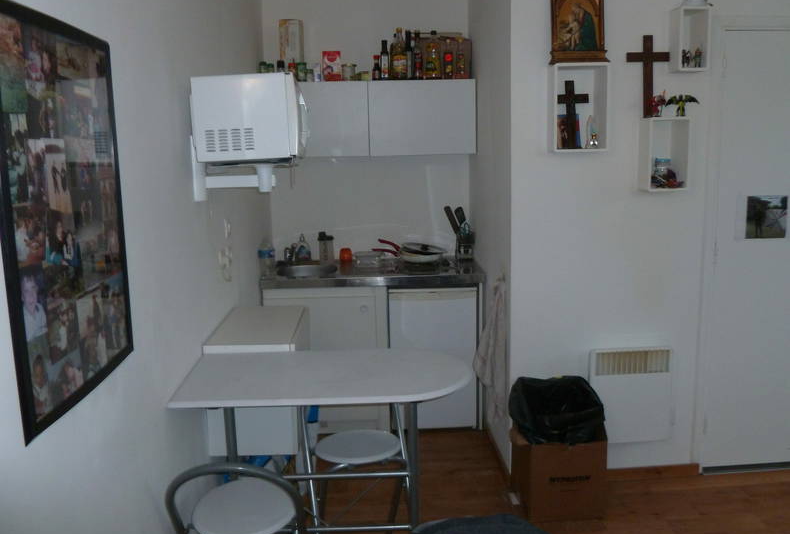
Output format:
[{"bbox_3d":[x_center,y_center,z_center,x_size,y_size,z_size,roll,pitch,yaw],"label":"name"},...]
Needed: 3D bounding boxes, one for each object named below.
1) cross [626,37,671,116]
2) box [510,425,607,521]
[{"bbox_3d":[1.099,-0.826,2.780,0.192,0.348,0.022,-2,9,-3],"label":"cross"},{"bbox_3d":[0.709,0.866,2.791,0.320,0.355,0.275,-2,9,-4],"label":"box"}]

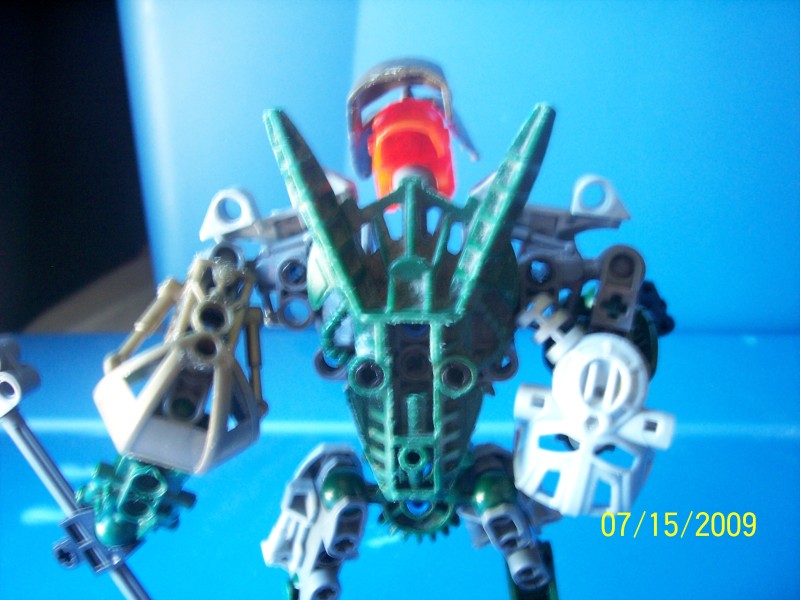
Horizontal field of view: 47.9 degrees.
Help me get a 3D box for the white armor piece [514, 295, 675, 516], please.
[{"bbox_3d":[0.037,0.022,0.174,0.032,0.039,0.021,10,-4,12],"label":"white armor piece"}]

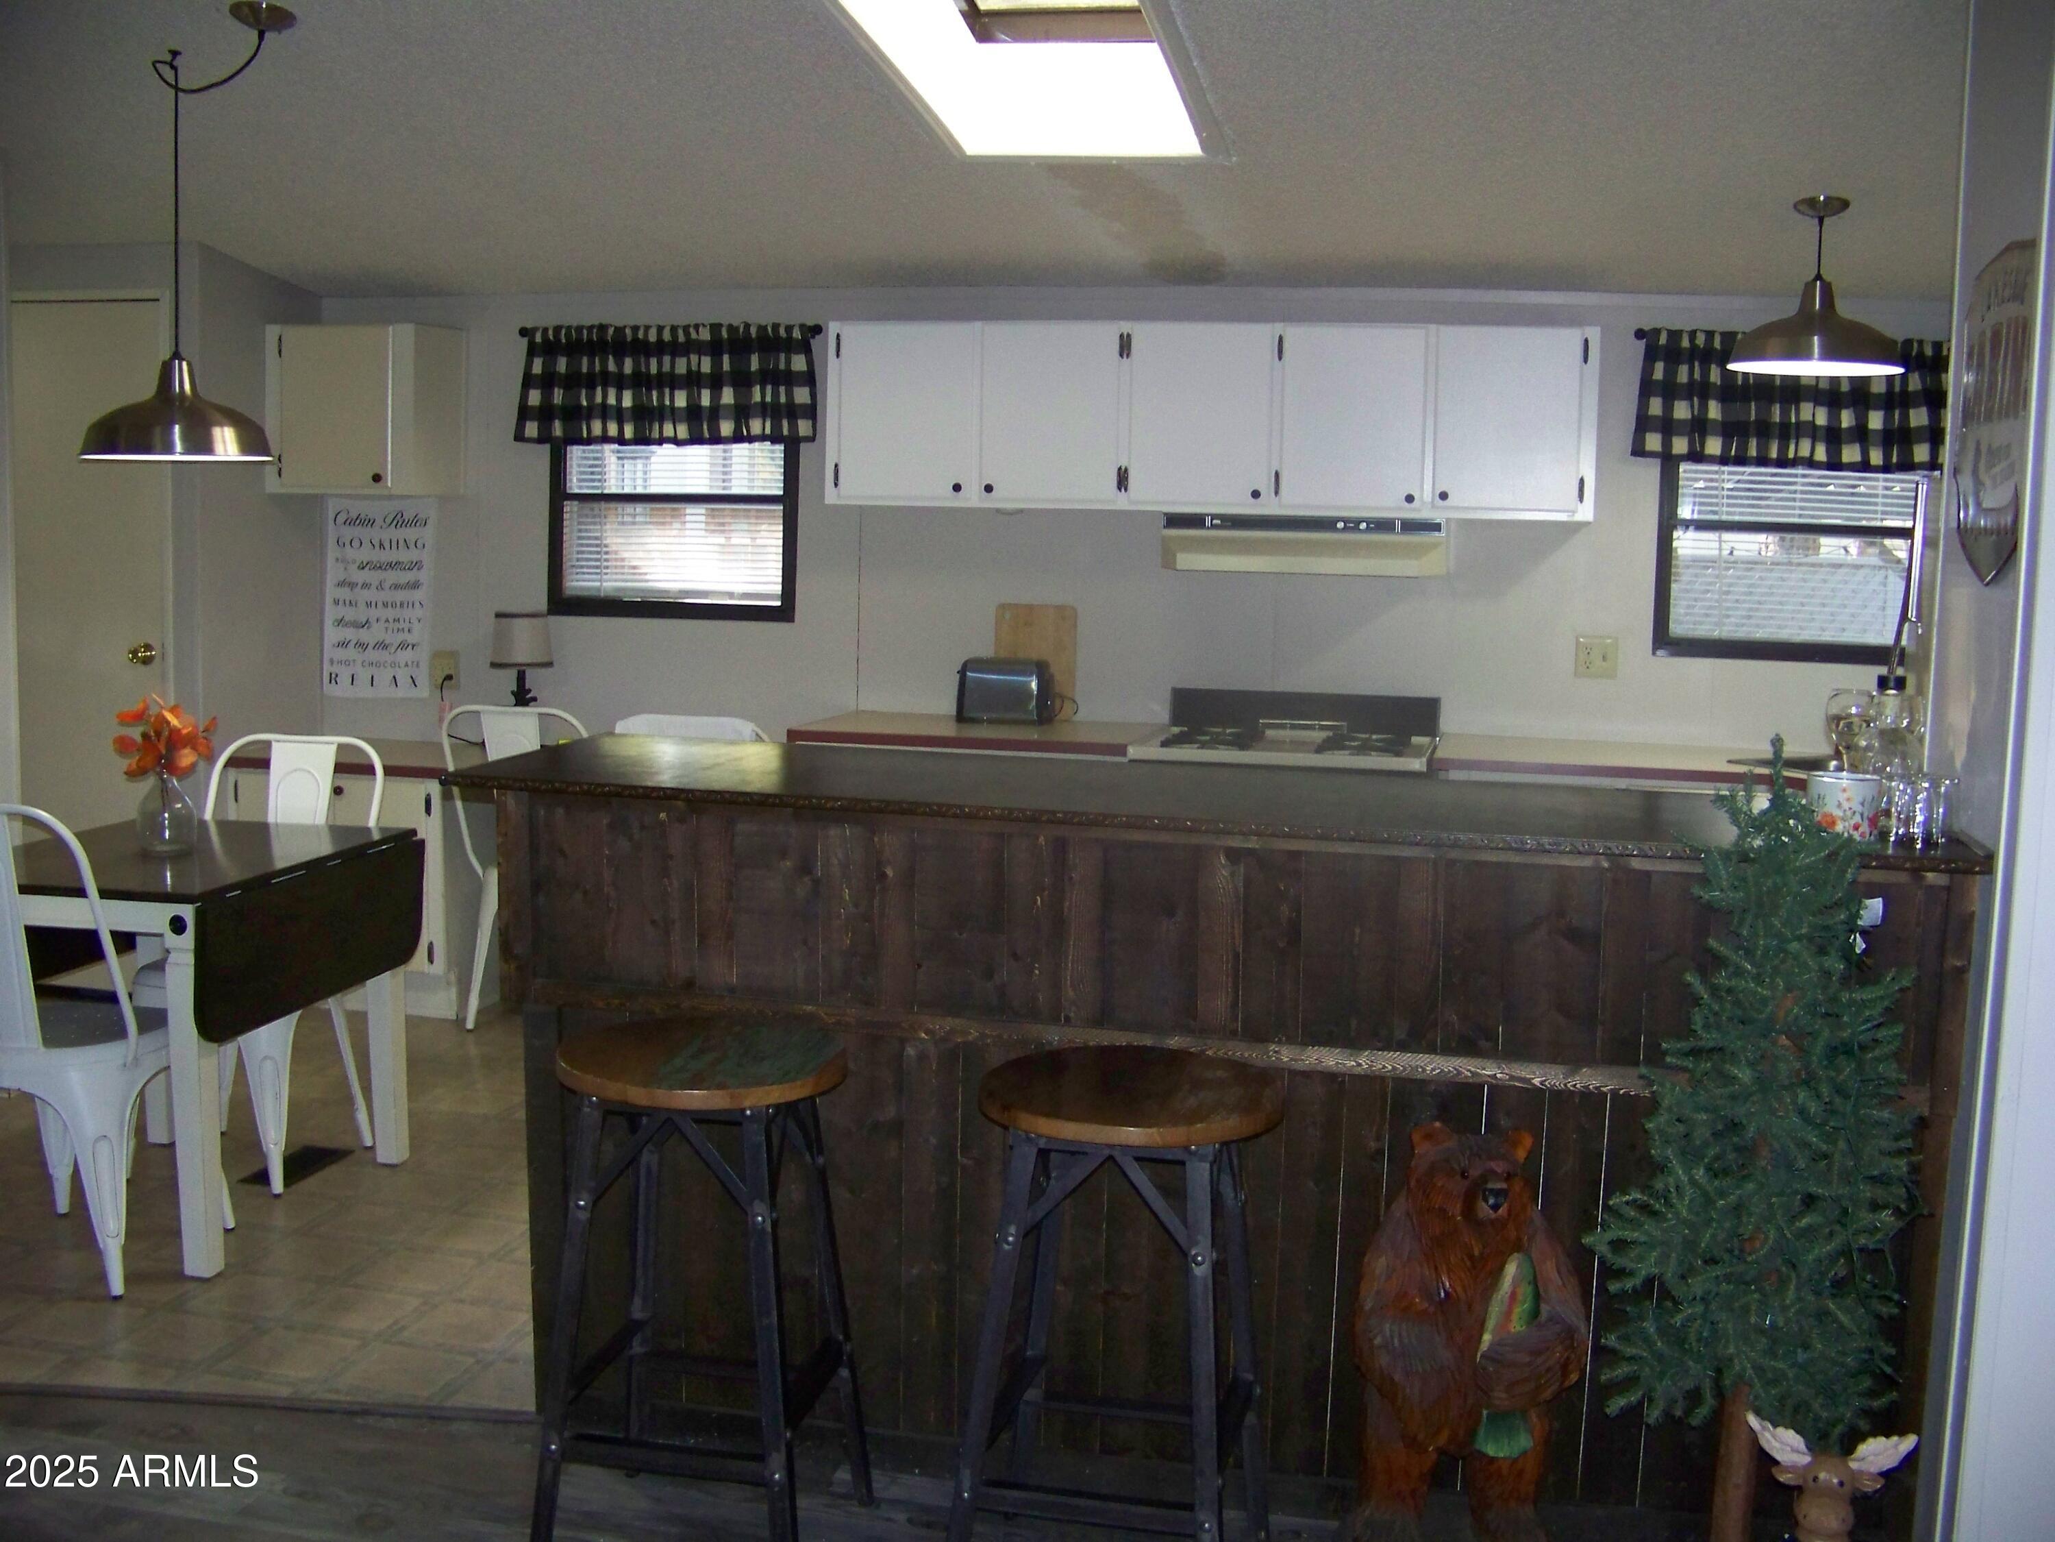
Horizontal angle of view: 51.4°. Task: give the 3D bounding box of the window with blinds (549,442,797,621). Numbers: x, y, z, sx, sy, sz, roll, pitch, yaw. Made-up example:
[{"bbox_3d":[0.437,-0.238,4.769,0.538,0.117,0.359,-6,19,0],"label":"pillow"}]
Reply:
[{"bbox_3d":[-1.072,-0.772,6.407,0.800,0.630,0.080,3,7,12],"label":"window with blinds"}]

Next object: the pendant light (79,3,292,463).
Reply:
[{"bbox_3d":[-1.635,-1.048,4.276,0.540,0.870,0.430,3,7,12],"label":"pendant light"}]

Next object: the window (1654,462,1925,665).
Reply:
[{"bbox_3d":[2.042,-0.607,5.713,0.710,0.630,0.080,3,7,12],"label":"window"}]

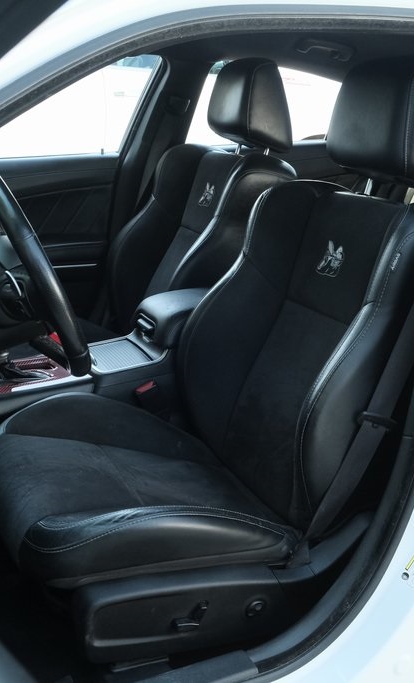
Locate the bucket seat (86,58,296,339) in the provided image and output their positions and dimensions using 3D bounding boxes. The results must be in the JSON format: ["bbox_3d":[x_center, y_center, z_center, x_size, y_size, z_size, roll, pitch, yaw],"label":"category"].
[{"bbox_3d":[-0.210,-0.275,2.058,0.880,0.900,0.570,-10,22,-21],"label":"bucket seat"}]

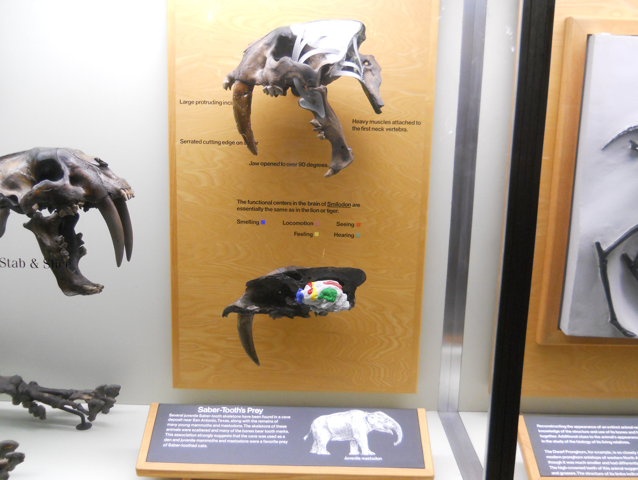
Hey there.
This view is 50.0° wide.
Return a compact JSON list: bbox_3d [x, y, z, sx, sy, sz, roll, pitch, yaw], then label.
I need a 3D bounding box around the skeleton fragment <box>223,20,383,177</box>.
[{"bbox_3d":[-0.032,-0.292,1.431,0.332,0.317,0.190,2,11,0],"label":"skeleton fragment"}]

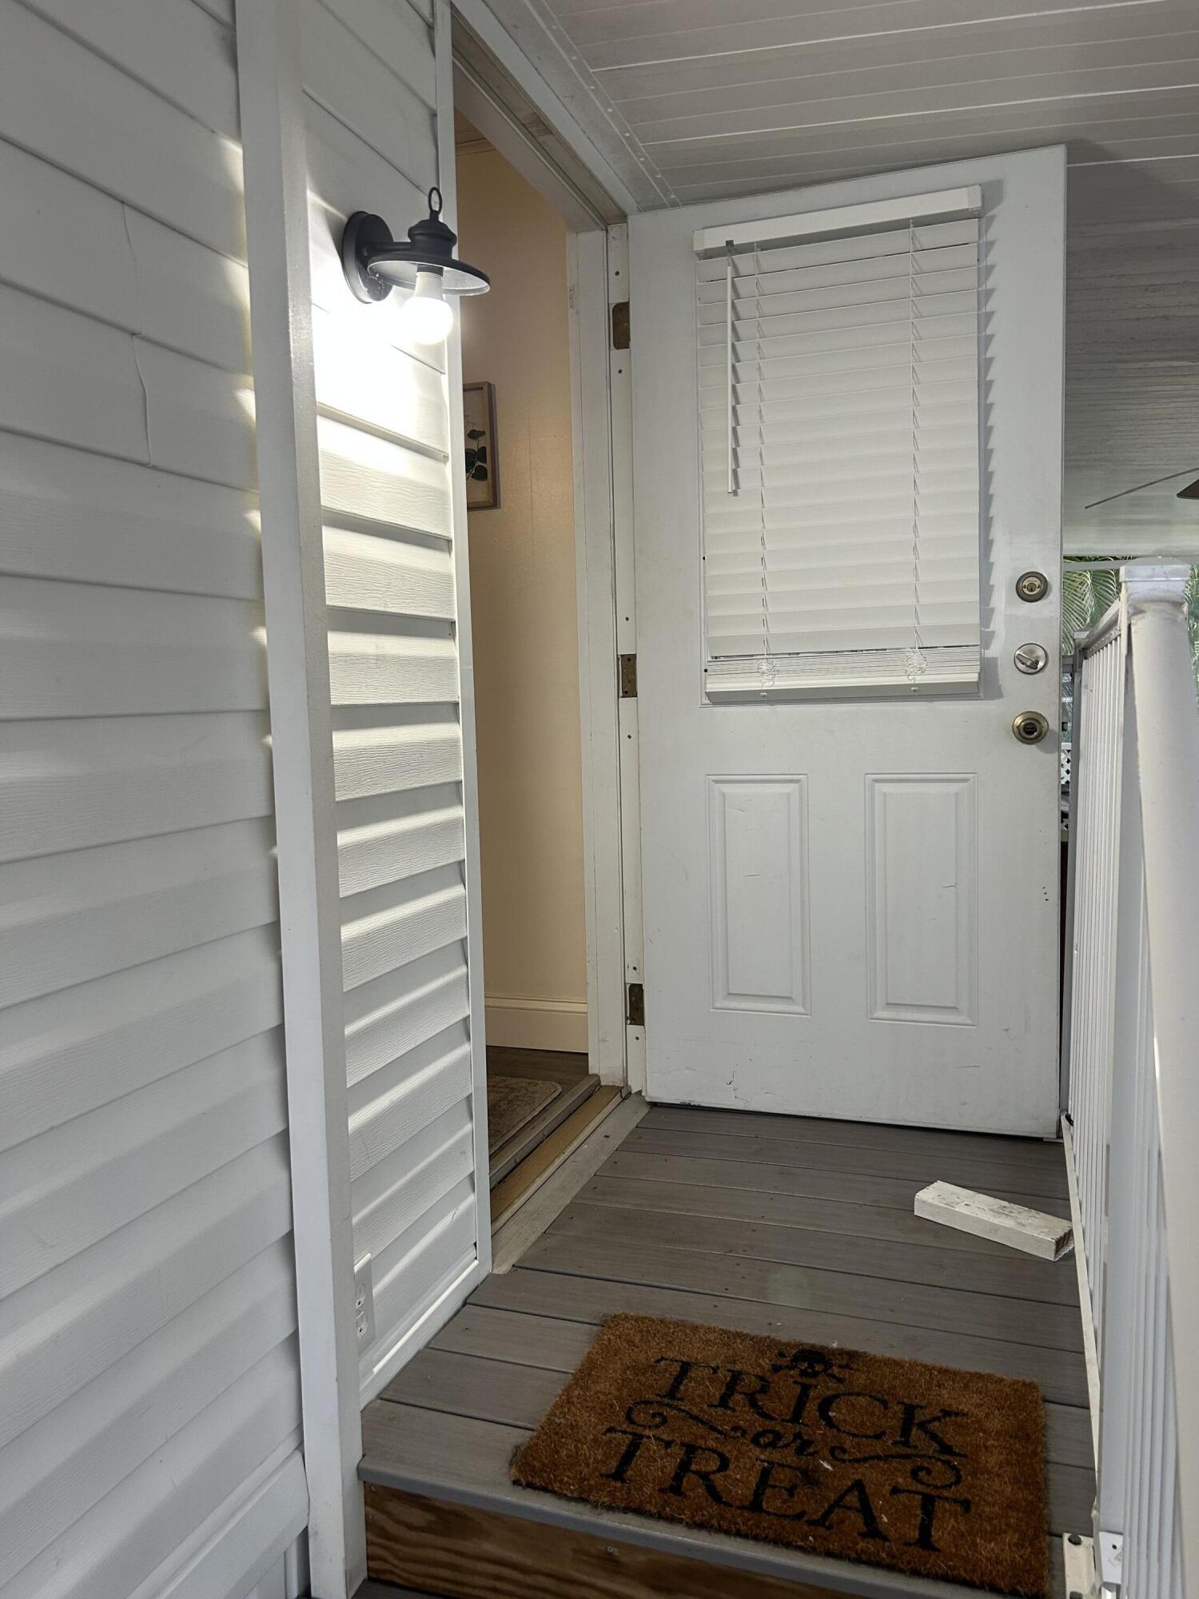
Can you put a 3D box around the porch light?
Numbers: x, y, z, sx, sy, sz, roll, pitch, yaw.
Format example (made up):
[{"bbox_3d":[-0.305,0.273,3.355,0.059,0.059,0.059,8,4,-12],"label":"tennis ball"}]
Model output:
[{"bbox_3d":[-0.236,-0.704,1.591,0.178,0.197,0.160,0,5,19],"label":"porch light"}]

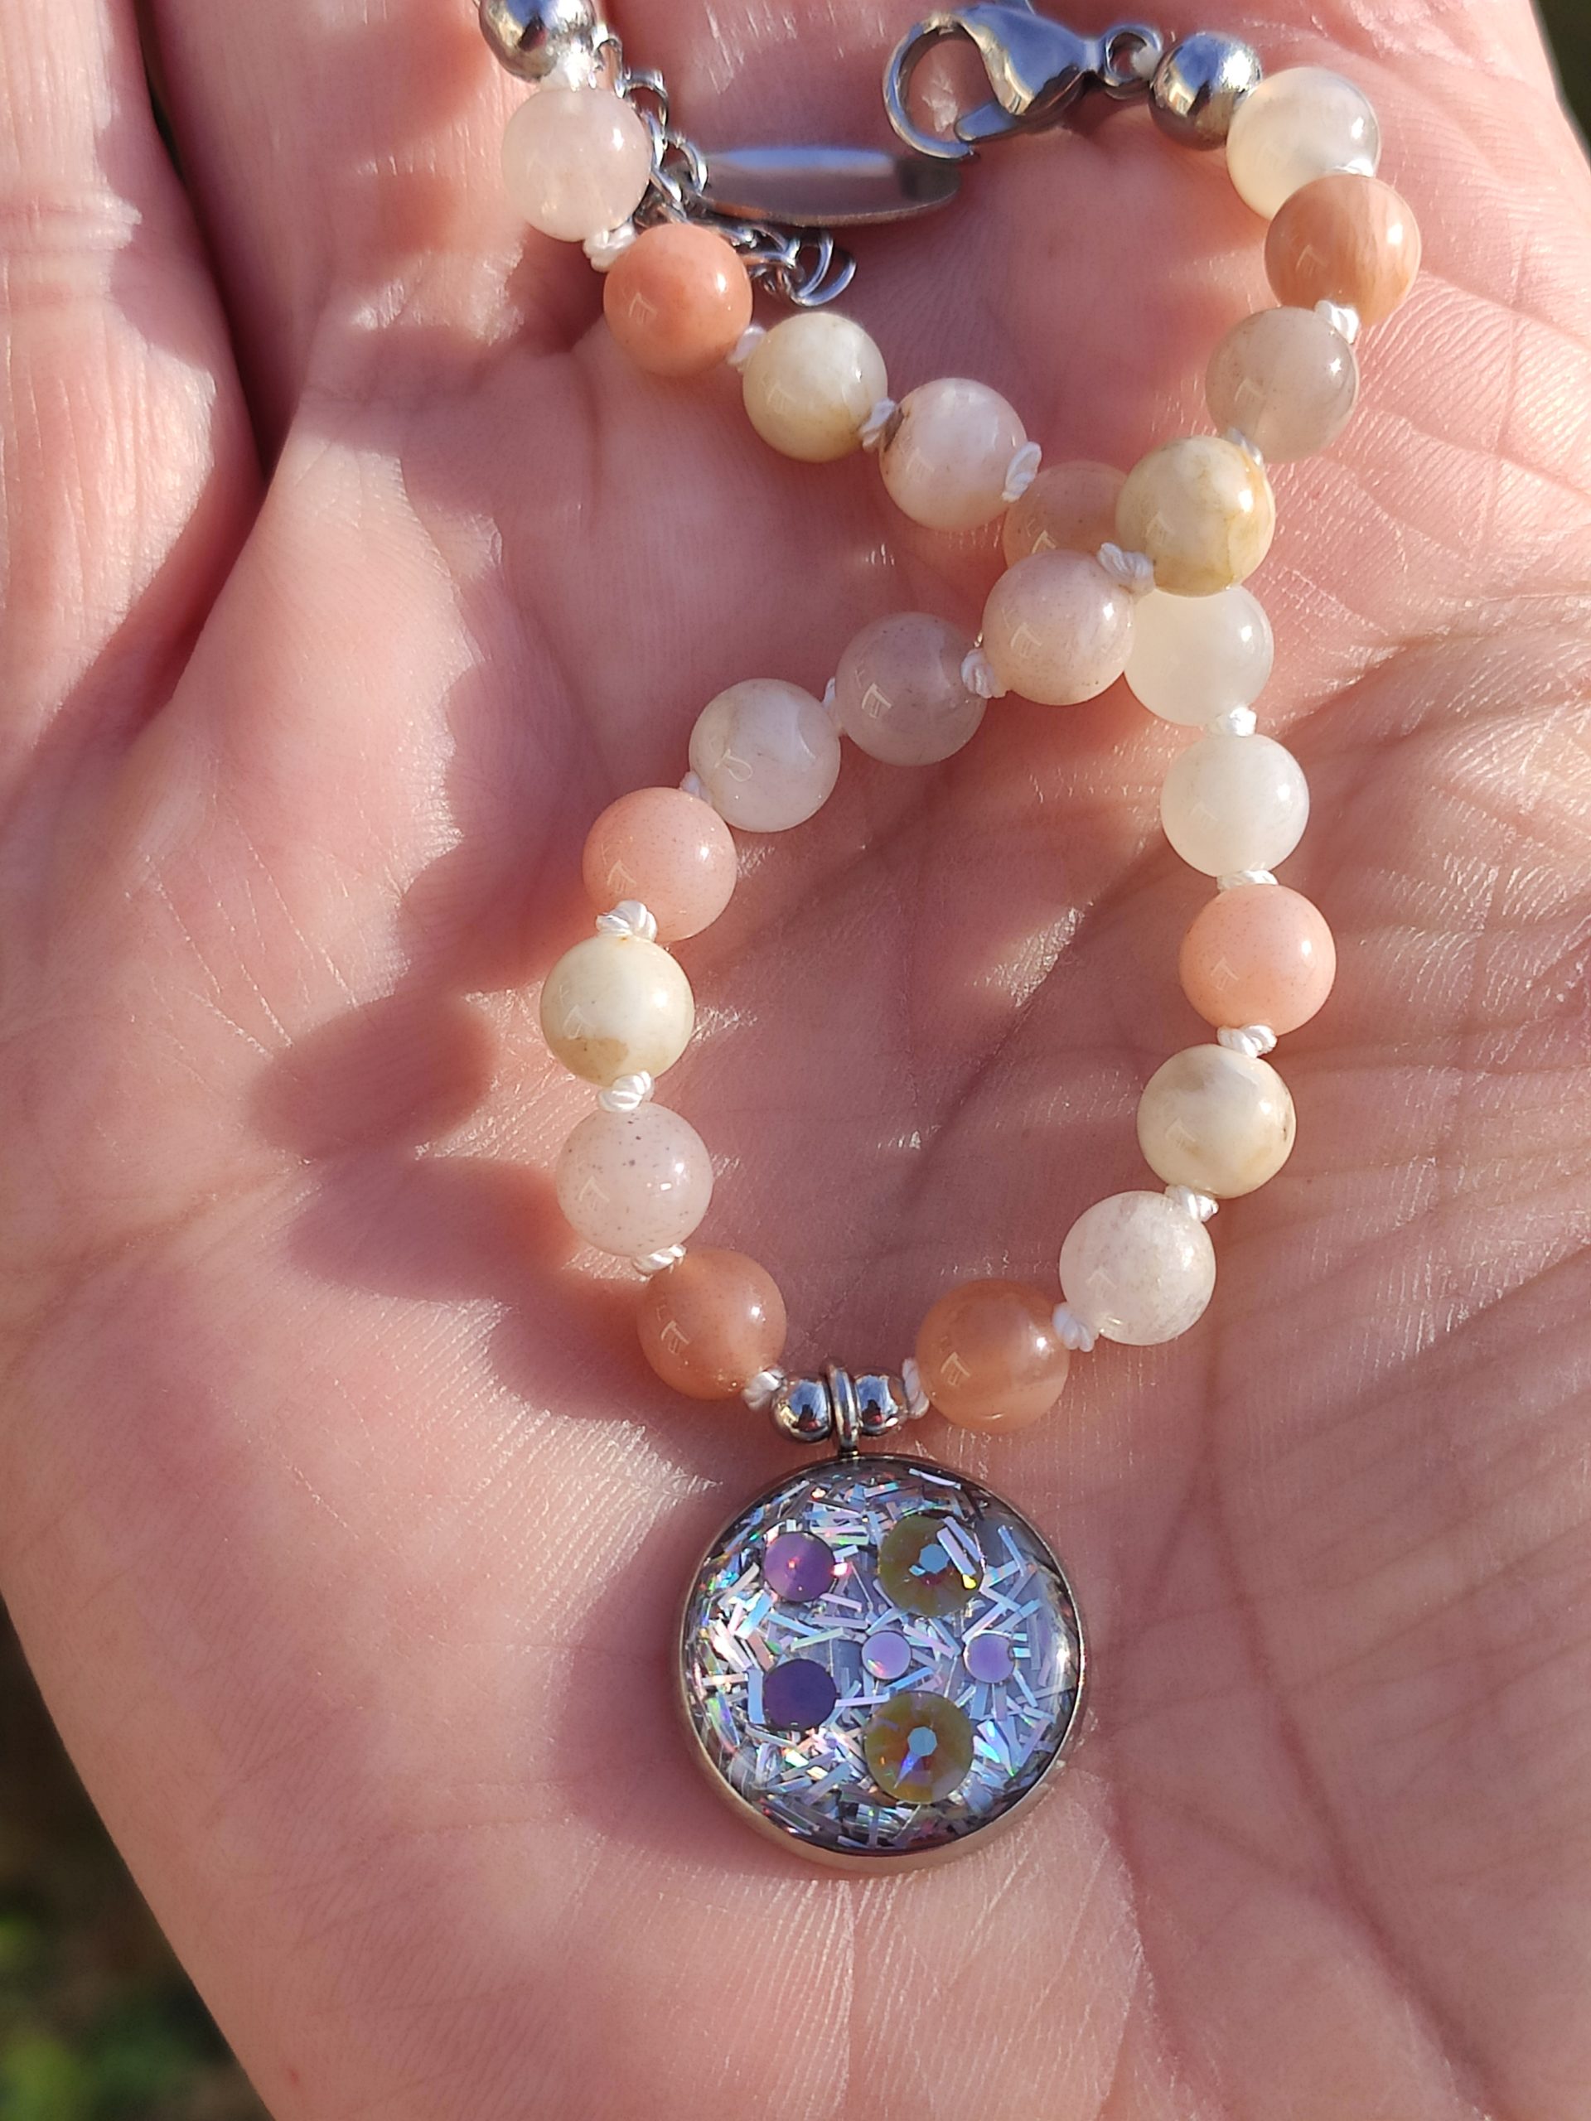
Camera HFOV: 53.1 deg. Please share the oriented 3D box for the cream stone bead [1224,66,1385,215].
[{"bbox_3d":[0.028,-0.050,0.086,0.008,0.008,0.008,0,60,0],"label":"cream stone bead"}]

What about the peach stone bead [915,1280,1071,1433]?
[{"bbox_3d":[0.010,0.015,0.084,0.008,0.008,0.008,0,60,0],"label":"peach stone bead"}]

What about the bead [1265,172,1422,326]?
[{"bbox_3d":[0.029,-0.044,0.086,0.008,0.008,0.008,0,60,0],"label":"bead"}]

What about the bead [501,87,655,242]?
[{"bbox_3d":[-0.012,-0.049,0.087,0.008,0.008,0.008,1,55,-1],"label":"bead"}]

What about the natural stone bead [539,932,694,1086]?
[{"bbox_3d":[-0.009,-0.003,0.084,0.008,0.008,0.008,1,55,-1],"label":"natural stone bead"}]

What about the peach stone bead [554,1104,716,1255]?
[{"bbox_3d":[-0.008,0.006,0.083,0.008,0.008,0.008,1,55,-1],"label":"peach stone bead"}]

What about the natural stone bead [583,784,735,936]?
[{"bbox_3d":[-0.007,-0.010,0.083,0.008,0.008,0.008,0,53,0],"label":"natural stone bead"}]

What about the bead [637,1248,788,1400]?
[{"bbox_3d":[-0.004,0.014,0.085,0.008,0.008,0.008,0,53,0],"label":"bead"}]

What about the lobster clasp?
[{"bbox_3d":[0.013,-0.054,0.087,0.015,0.004,0.008,-13,76,0],"label":"lobster clasp"}]

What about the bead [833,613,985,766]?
[{"bbox_3d":[0.006,-0.020,0.085,0.008,0.008,0.008,1,55,-1],"label":"bead"}]

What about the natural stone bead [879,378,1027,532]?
[{"bbox_3d":[0.009,-0.033,0.086,0.008,0.008,0.008,0,60,0],"label":"natural stone bead"}]

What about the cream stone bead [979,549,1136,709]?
[{"bbox_3d":[0.014,-0.023,0.084,0.008,0.008,0.008,0,60,0],"label":"cream stone bead"}]

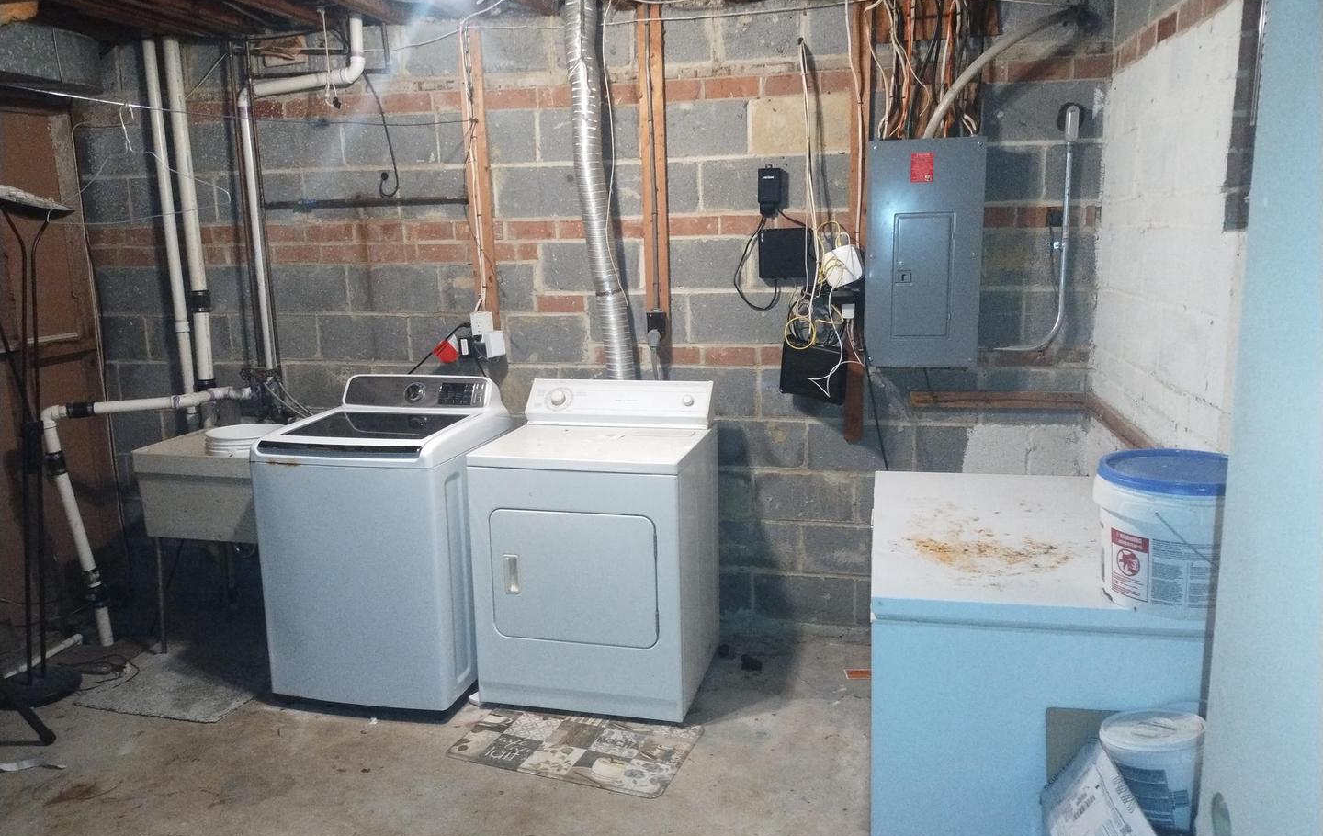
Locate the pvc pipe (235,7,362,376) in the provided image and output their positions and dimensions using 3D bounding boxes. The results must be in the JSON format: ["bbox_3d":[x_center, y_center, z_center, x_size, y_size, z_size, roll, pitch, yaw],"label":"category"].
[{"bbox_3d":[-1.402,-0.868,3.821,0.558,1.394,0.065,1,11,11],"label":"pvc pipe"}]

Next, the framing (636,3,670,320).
[{"bbox_3d":[-0.021,-0.943,3.635,0.092,1.198,0.042,1,10,11],"label":"framing"}]

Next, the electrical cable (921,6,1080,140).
[{"bbox_3d":[1.172,-1.197,3.311,0.525,0.445,0.110,1,10,11],"label":"electrical cable"}]

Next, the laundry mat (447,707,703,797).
[{"bbox_3d":[-0.264,1.039,3.076,0.730,0.012,0.450,3,10,20],"label":"laundry mat"}]

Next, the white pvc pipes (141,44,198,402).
[{"bbox_3d":[-2.110,-0.796,4.105,0.055,1.574,0.055,1,12,11],"label":"white pvc pipes"}]

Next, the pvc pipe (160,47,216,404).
[{"bbox_3d":[-1.940,-0.784,3.940,0.072,1.491,0.072,1,10,11],"label":"pvc pipe"}]

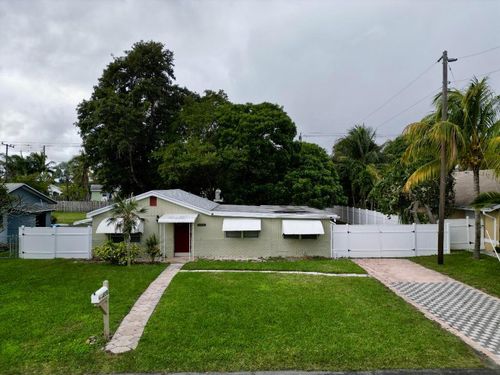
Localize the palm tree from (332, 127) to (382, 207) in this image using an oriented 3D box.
[{"bbox_3d":[12.700,-1.700,41.000,5.900,11.600,5.800,0,0,-2],"label":"palm tree"}]

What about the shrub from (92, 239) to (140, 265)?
[{"bbox_3d":[-7.430,3.480,19.300,2.600,1.180,1.400,0,0,-2],"label":"shrub"}]

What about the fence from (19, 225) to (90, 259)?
[{"bbox_3d":[-11.150,3.120,19.900,4.200,1.870,0.130,0,0,-2],"label":"fence"}]

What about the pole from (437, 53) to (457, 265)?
[{"bbox_3d":[10.500,-1.700,18.600,1.000,11.500,0.450,0,0,-2],"label":"pole"}]

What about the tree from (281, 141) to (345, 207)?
[{"bbox_3d":[6.600,-0.300,36.000,7.400,8.800,7.200,0,0,-2],"label":"tree"}]

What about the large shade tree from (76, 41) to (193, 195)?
[{"bbox_3d":[-11.700,-5.400,35.000,11.800,18.900,11.000,0,0,-2],"label":"large shade tree"}]

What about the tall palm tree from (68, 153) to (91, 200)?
[{"bbox_3d":[-31.500,-1.200,64.000,4.200,10.600,4.200,0,0,-2],"label":"tall palm tree"}]

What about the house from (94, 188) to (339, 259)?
[{"bbox_3d":[-2.150,2.080,24.300,14.400,3.950,9.500,0,0,-2],"label":"house"}]

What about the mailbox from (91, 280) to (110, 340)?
[{"bbox_3d":[-3.900,3.260,9.050,0.260,1.580,0.680,0,0,3],"label":"mailbox"}]

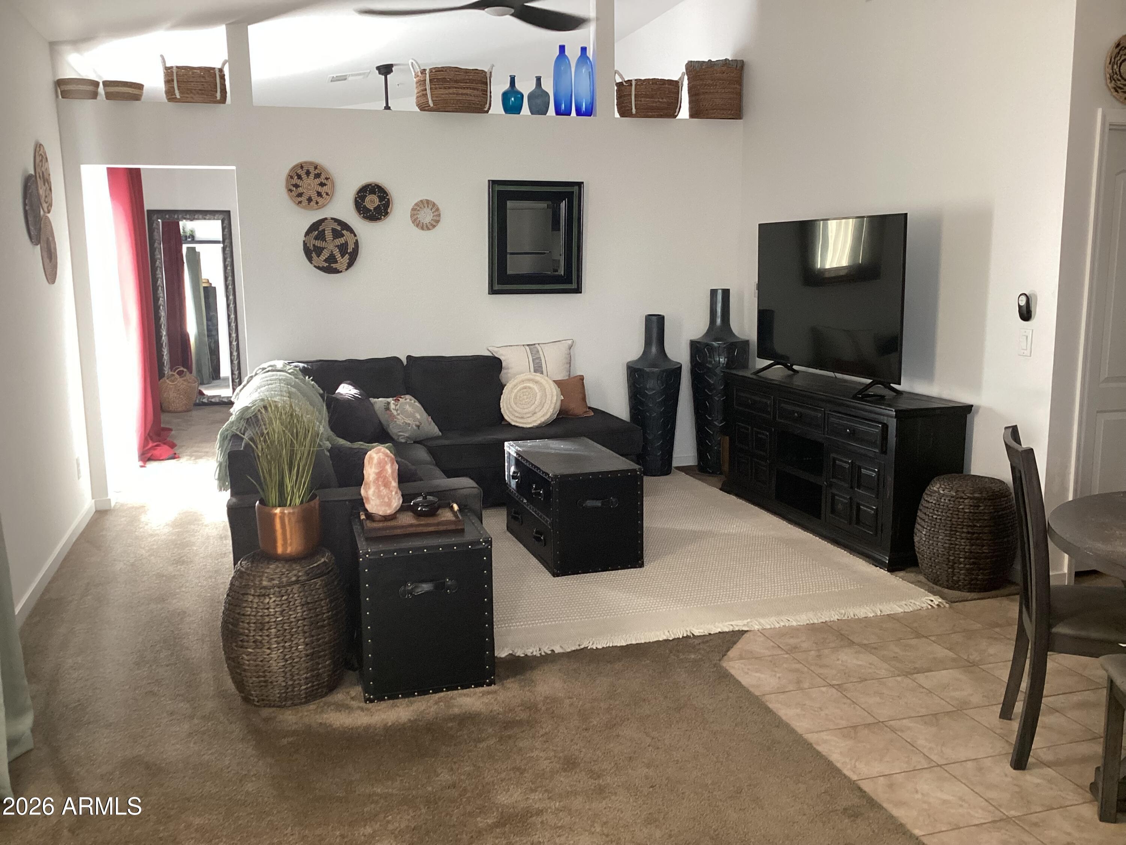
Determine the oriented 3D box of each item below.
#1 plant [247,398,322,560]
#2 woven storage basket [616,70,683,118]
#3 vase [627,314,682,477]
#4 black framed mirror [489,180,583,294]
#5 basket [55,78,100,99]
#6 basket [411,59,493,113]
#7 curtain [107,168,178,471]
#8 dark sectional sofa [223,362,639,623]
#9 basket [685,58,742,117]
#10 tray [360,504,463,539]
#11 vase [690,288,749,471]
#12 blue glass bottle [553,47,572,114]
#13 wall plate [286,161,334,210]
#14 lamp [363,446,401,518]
[{"bbox_3d":[-0.982,0.198,3.583,0.280,0.565,0.280,-3,10,-16],"label":"plant"},{"bbox_3d":[0.588,-2.234,6.923,0.400,0.276,0.300,-3,10,-16],"label":"woven storage basket"},{"bbox_3d":[0.635,-0.194,7.010,0.375,1.115,0.375,-1,9,0],"label":"vase"},{"bbox_3d":[-0.177,-1.243,6.778,0.631,0.744,0.040,-3,10,-16],"label":"black framed mirror"},{"bbox_3d":[-2.853,-1.948,5.937,0.237,0.112,0.232,-3,10,-16],"label":"basket"},{"bbox_3d":[-0.727,-2.199,6.619,0.530,0.330,0.340,-3,10,-17],"label":"basket"},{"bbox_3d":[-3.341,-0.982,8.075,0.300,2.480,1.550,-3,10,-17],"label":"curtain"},{"bbox_3d":[-0.538,0.189,5.444,2.356,0.912,2.645,-3,10,-16],"label":"dark sectional sofa"},{"bbox_3d":[1.057,-2.313,7.051,0.335,0.380,0.310,-3,10,-16],"label":"basket"},{"bbox_3d":[-0.574,0.356,3.782,0.355,0.050,0.303,-3,9,-15],"label":"tray"},{"bbox_3d":[1.119,-0.293,7.209,0.412,1.309,0.412,-1,9,0],"label":"vase"},{"bbox_3d":[-0.001,-2.318,6.863,0.131,0.481,0.131,-1,9,0],"label":"blue glass bottle"},{"bbox_3d":[-1.586,-1.482,6.312,0.296,0.296,0.050,-3,10,-16],"label":"wall plate"},{"bbox_3d":[-0.686,0.226,3.819,0.150,0.274,0.140,-3,10,-17],"label":"lamp"}]

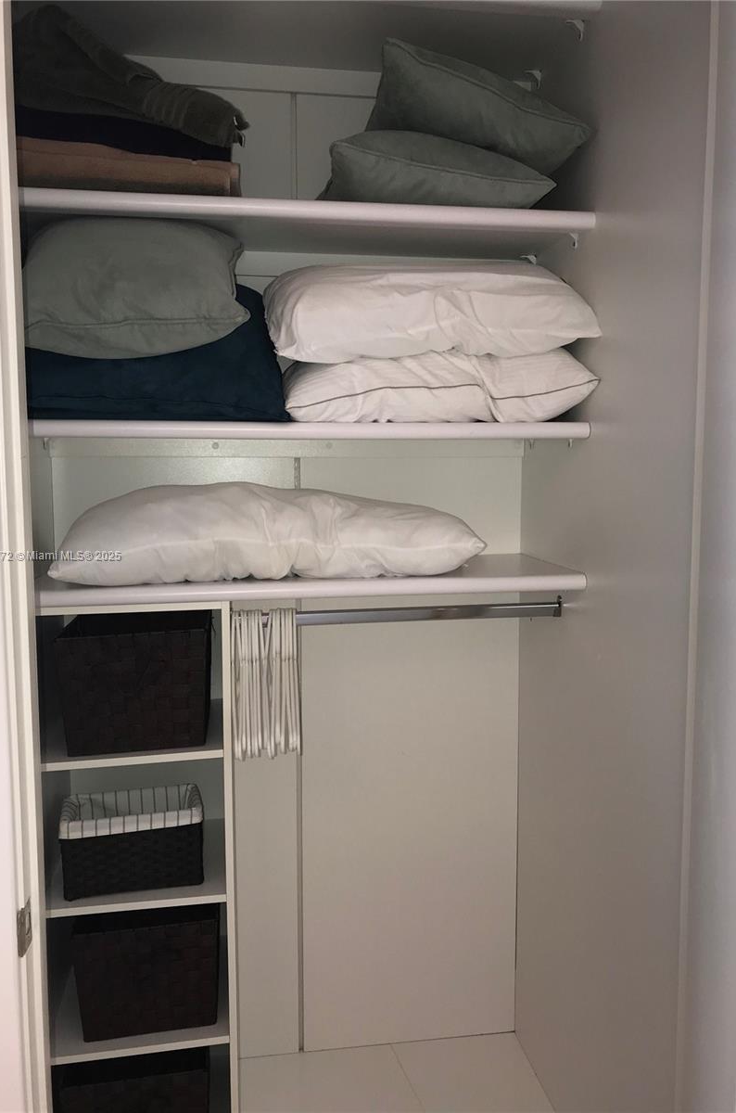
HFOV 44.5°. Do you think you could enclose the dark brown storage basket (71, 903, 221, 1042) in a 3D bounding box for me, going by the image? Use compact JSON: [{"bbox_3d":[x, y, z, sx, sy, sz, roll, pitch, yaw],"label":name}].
[{"bbox_3d":[-0.462,0.831,1.928,0.286,0.231,0.271,-1,8,-10],"label":"dark brown storage basket"}]

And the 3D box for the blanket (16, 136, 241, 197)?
[{"bbox_3d":[-0.449,-0.704,1.730,0.394,0.086,0.297,-1,8,-10],"label":"blanket"}]

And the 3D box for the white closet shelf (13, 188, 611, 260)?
[{"bbox_3d":[-0.120,-0.657,1.813,1.068,0.030,0.349,-1,8,-10],"label":"white closet shelf"}]

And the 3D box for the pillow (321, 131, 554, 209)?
[{"bbox_3d":[0.116,-0.760,1.838,0.463,0.166,0.359,-1,8,-10],"label":"pillow"}]

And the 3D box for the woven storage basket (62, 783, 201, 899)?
[{"bbox_3d":[-0.473,0.573,1.836,0.274,0.162,0.162,-1,8,-10],"label":"woven storage basket"}]

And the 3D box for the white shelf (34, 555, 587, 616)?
[{"bbox_3d":[-0.119,0.041,1.905,1.068,0.032,0.354,-1,8,-10],"label":"white shelf"}]

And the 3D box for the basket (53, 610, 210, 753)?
[{"bbox_3d":[-0.467,0.242,1.841,0.288,0.232,0.275,-1,8,-10],"label":"basket"}]

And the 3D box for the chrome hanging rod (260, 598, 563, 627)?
[{"bbox_3d":[0.067,0.124,1.887,0.712,0.029,0.019,-1,8,-10],"label":"chrome hanging rod"}]

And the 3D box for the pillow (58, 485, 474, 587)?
[{"bbox_3d":[-0.196,-0.064,1.876,0.875,0.184,0.334,-1,8,-10],"label":"pillow"}]

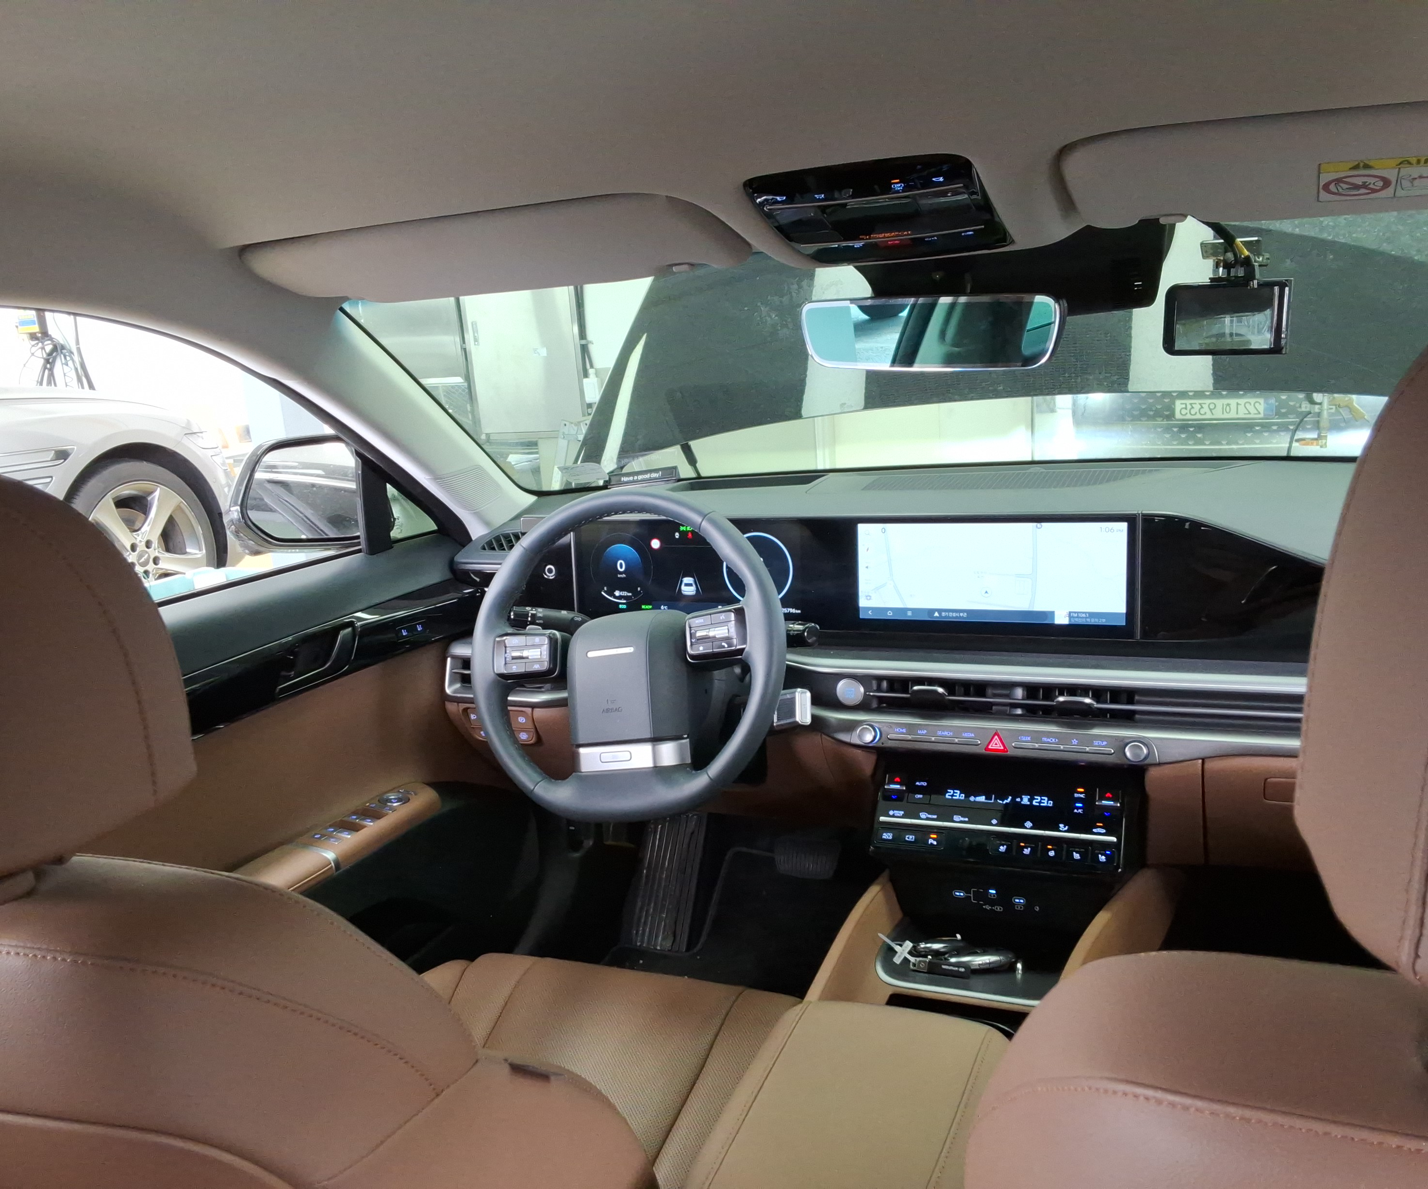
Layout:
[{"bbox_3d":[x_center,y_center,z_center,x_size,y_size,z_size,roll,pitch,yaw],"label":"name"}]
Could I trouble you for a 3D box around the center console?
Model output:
[{"bbox_3d":[0.288,0.286,1.334,0.275,0.205,0.210,1,16,24],"label":"center console"}]

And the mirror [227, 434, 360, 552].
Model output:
[{"bbox_3d":[-0.549,-0.155,1.807,0.240,0.165,0.130,-3,15,11],"label":"mirror"}]

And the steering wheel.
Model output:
[{"bbox_3d":[-0.095,0.063,1.394,0.370,0.365,0.110,-7,-11,23],"label":"steering wheel"}]

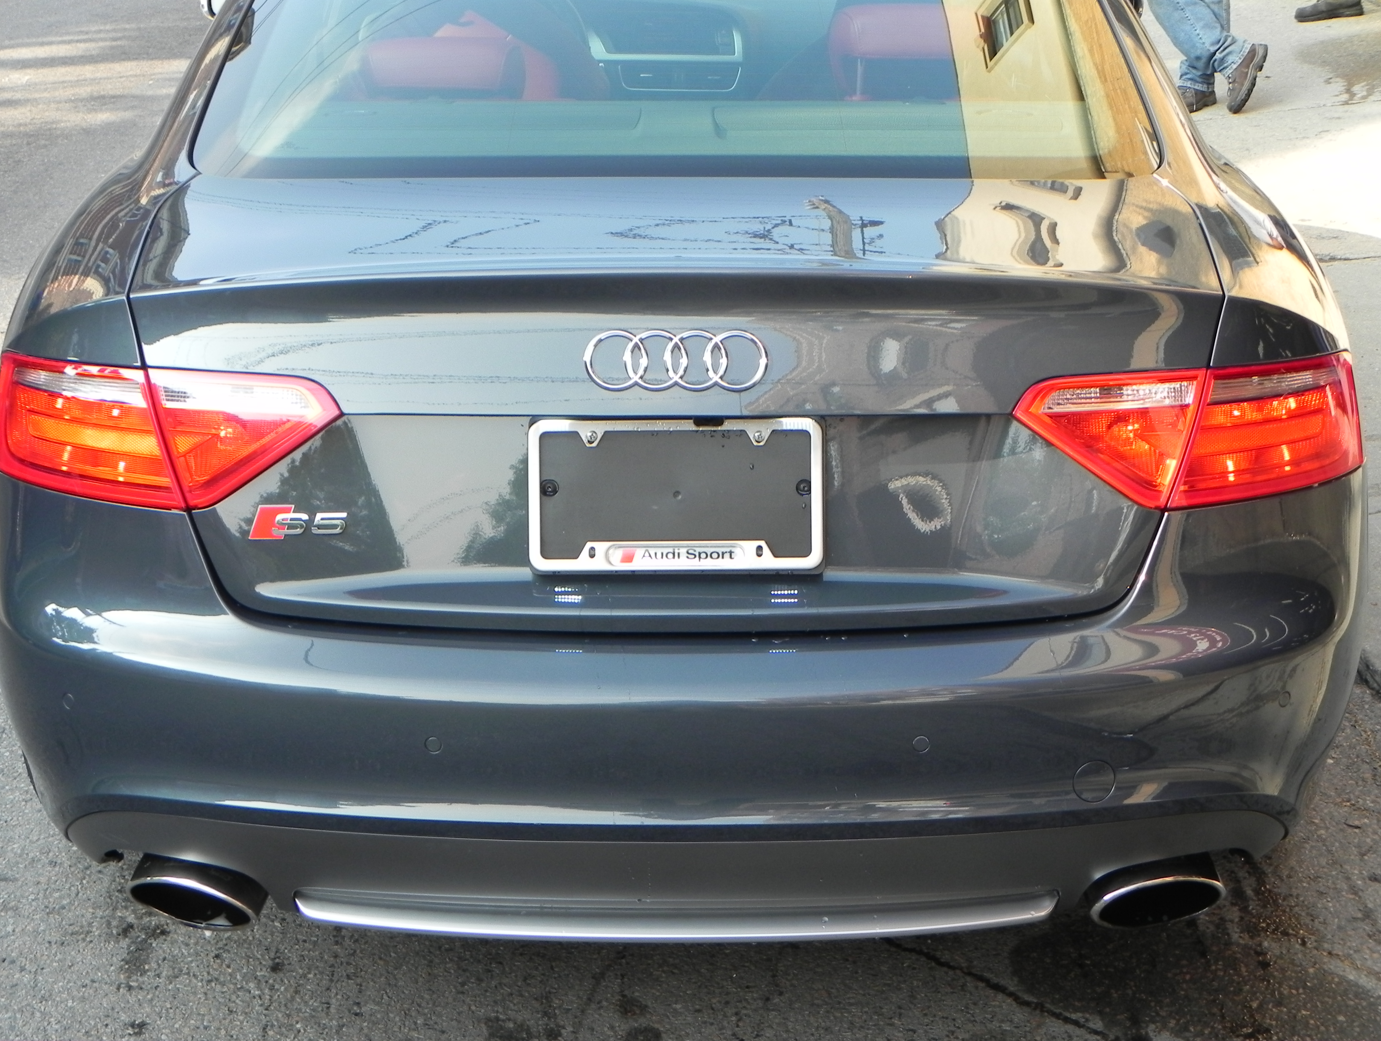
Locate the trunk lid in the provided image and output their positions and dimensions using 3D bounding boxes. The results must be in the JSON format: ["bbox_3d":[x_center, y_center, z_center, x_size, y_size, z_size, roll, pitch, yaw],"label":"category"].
[{"bbox_3d":[-0.015,-0.140,2.578,1.200,0.410,0.400,0,20,0],"label":"trunk lid"}]

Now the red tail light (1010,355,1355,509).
[{"bbox_3d":[0.575,-0.114,2.614,0.470,0.165,0.250,-3,20,-9],"label":"red tail light"}]

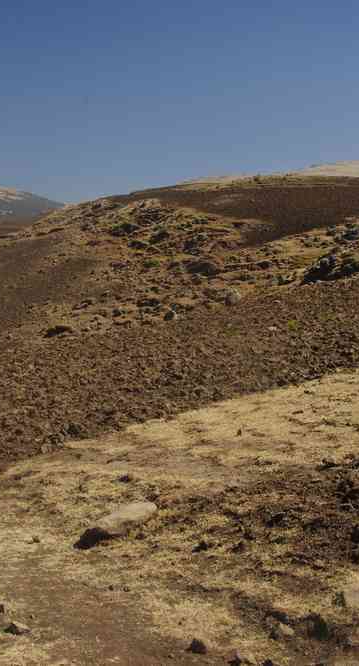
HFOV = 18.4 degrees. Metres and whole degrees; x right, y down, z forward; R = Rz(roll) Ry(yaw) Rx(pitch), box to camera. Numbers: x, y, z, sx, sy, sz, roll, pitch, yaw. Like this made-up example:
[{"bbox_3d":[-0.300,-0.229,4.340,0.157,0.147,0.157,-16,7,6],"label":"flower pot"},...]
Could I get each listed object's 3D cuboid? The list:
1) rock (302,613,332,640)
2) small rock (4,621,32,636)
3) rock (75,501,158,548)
[{"bbox_3d":[0.634,1.349,5.100,0.135,0.115,0.120,0,3,0],"label":"rock"},{"bbox_3d":[-0.769,1.411,5.300,0.132,0.068,0.105,0,3,0],"label":"small rock"},{"bbox_3d":[-0.409,1.242,7.200,0.540,0.250,0.380,-1,4,-25],"label":"rock"}]

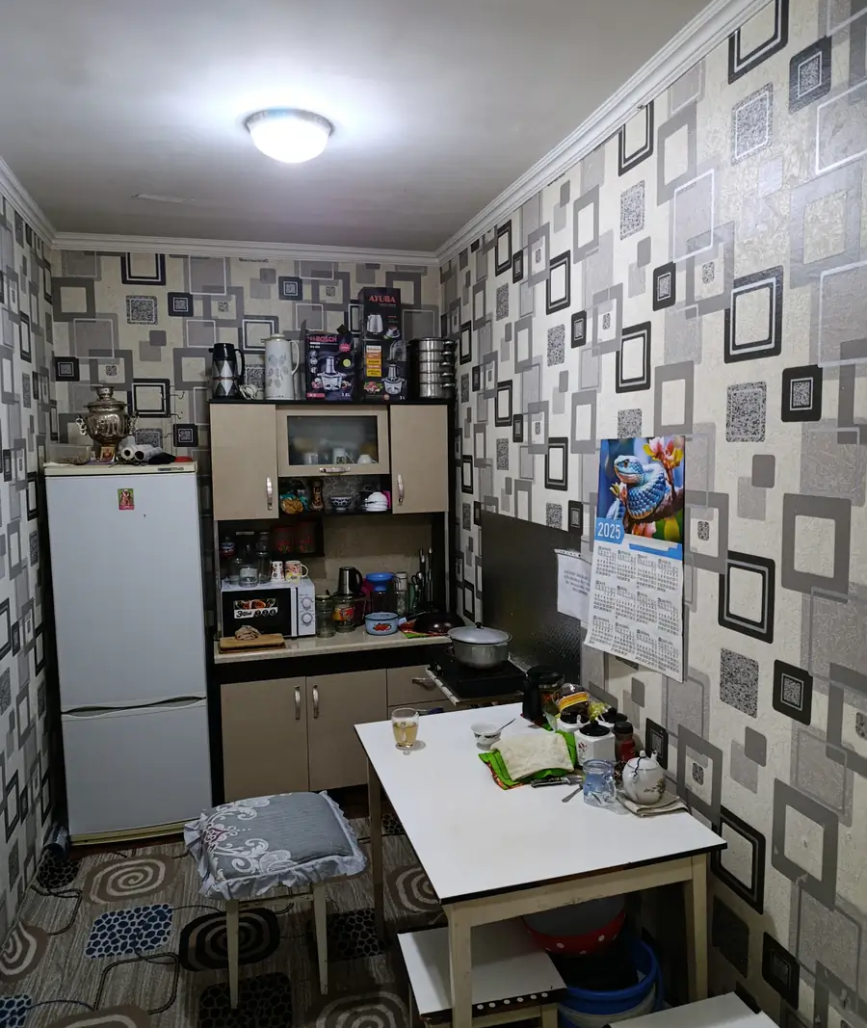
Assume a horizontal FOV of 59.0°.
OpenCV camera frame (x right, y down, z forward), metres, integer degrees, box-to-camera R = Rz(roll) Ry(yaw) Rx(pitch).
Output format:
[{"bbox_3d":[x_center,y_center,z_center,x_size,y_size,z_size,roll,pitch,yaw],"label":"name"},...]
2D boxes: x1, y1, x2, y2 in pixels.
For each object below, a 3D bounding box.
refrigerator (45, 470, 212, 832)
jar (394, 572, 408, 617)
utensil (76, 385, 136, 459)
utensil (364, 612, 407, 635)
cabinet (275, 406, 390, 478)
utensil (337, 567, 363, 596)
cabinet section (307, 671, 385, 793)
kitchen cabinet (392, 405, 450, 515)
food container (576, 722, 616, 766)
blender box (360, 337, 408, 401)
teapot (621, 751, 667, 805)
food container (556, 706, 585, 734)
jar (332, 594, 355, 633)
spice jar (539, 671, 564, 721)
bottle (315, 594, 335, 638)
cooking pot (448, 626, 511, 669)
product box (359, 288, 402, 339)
[{"bbox_3d":[-1.410,0.590,3.664,0.608,1.671,0.597,-2,5,-15],"label":"refrigerator"},{"bbox_3d":[-0.180,0.435,4.136,0.070,0.235,0.070,-2,5,-15],"label":"jar"},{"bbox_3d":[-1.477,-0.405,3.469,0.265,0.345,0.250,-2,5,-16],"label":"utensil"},{"bbox_3d":[-0.238,0.533,3.794,0.205,0.092,0.175,-2,5,-16],"label":"utensil"},{"bbox_3d":[-0.528,-0.374,3.933,0.558,0.348,0.314,-2,5,-15],"label":"cabinet"},{"bbox_3d":[-0.453,0.397,4.136,0.155,0.235,0.130,-2,5,-15],"label":"utensil"},{"bbox_3d":[-0.461,1.007,3.863,0.384,0.556,0.470,-2,5,-15],"label":"cabinet section"},{"bbox_3d":[-0.105,-0.288,4.055,0.307,0.554,0.314,-2,5,-15],"label":"kitchen cabinet"},{"bbox_3d":[0.493,0.700,2.336,0.086,0.136,0.086,-4,6,-32],"label":"food container"},{"bbox_3d":[-0.271,-0.734,3.992,0.219,0.312,0.213,-2,5,-15],"label":"blender box"},{"bbox_3d":[0.573,0.709,2.077,0.112,0.130,0.165,3,6,35],"label":"teapot"},{"bbox_3d":[0.453,0.687,2.437,0.115,0.134,0.115,1,6,22],"label":"food container"},{"bbox_3d":[-0.453,0.503,3.895,0.123,0.172,0.123,-2,5,-15],"label":"jar"},{"bbox_3d":[0.417,0.649,2.721,0.090,0.160,0.090,0,5,9],"label":"spice jar"},{"bbox_3d":[-0.532,0.501,3.777,0.094,0.198,0.094,-2,5,-15],"label":"bottle"},{"bbox_3d":[0.190,0.525,3.127,0.275,0.150,0.260,-1,5,0],"label":"cooking pot"},{"bbox_3d":[-0.273,-0.998,3.881,0.190,0.255,0.155,-2,5,-16],"label":"product box"}]

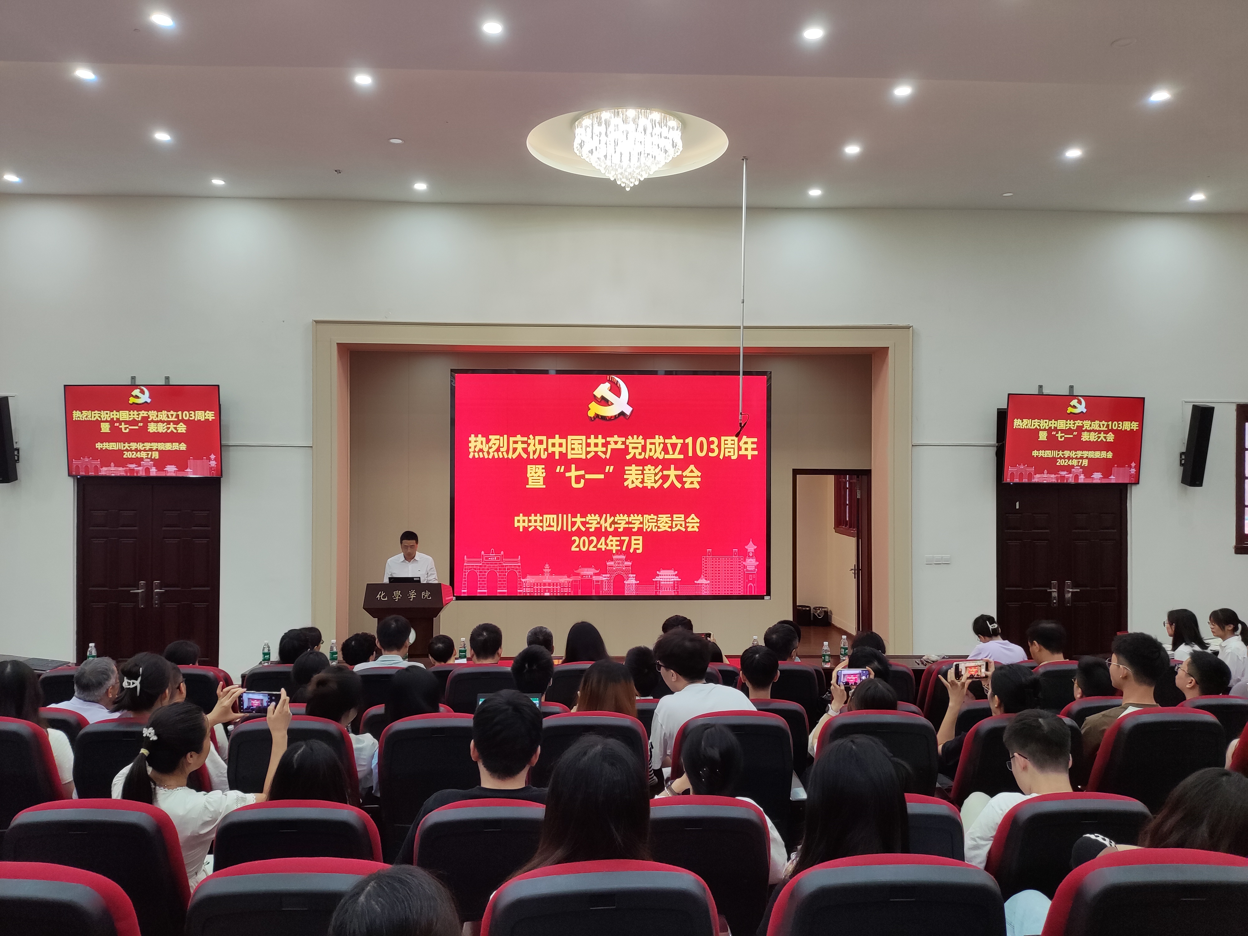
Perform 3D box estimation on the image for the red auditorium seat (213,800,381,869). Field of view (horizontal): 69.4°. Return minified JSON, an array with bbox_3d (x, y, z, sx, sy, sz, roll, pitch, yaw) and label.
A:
[{"bbox_3d":[-0.925,1.411,2.770,0.530,0.970,0.640,0,-1,-2],"label":"red auditorium seat"}]

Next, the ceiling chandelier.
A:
[{"bbox_3d":[0.040,-2.610,7.580,0.910,0.550,0.910,0,-1,-2],"label":"ceiling chandelier"}]

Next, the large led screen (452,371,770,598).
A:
[{"bbox_3d":[-0.125,0.178,9.580,3.410,2.450,0.100,0,-1,-2],"label":"large led screen"}]

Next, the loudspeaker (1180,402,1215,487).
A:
[{"bbox_3d":[5.979,-0.230,9.390,0.134,0.833,0.141,0,13,-1],"label":"loudspeaker"}]

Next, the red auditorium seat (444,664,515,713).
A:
[{"bbox_3d":[-0.781,1.603,5.324,0.550,1.000,0.680,0,-1,-2],"label":"red auditorium seat"}]

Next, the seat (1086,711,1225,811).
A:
[{"bbox_3d":[2.078,1.417,3.748,0.530,0.970,0.640,0,-1,-2],"label":"seat"}]

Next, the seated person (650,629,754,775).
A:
[{"bbox_3d":[0.360,1.280,3.860,0.520,1.250,0.740,0,-1,-14],"label":"seated person"}]

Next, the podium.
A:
[{"bbox_3d":[-2.090,1.660,8.740,0.770,1.120,0.520,0,-1,-2],"label":"podium"}]

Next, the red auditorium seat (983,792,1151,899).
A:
[{"bbox_3d":[1.304,1.441,2.882,0.550,1.000,0.680,0,-1,-2],"label":"red auditorium seat"}]

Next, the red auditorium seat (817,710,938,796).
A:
[{"bbox_3d":[0.972,1.437,3.751,0.550,1.000,0.680,0,-1,-2],"label":"red auditorium seat"}]

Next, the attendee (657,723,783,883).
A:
[{"bbox_3d":[0.312,1.387,2.947,0.470,1.160,0.720,0,-1,-2],"label":"attendee"}]

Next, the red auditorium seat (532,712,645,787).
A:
[{"bbox_3d":[-0.147,1.432,3.712,0.550,1.000,0.680,0,-1,-2],"label":"red auditorium seat"}]

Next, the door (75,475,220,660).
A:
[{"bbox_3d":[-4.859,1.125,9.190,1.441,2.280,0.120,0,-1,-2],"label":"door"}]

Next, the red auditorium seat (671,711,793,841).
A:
[{"bbox_3d":[0.405,1.409,3.676,0.530,0.970,0.640,0,-1,-2],"label":"red auditorium seat"}]

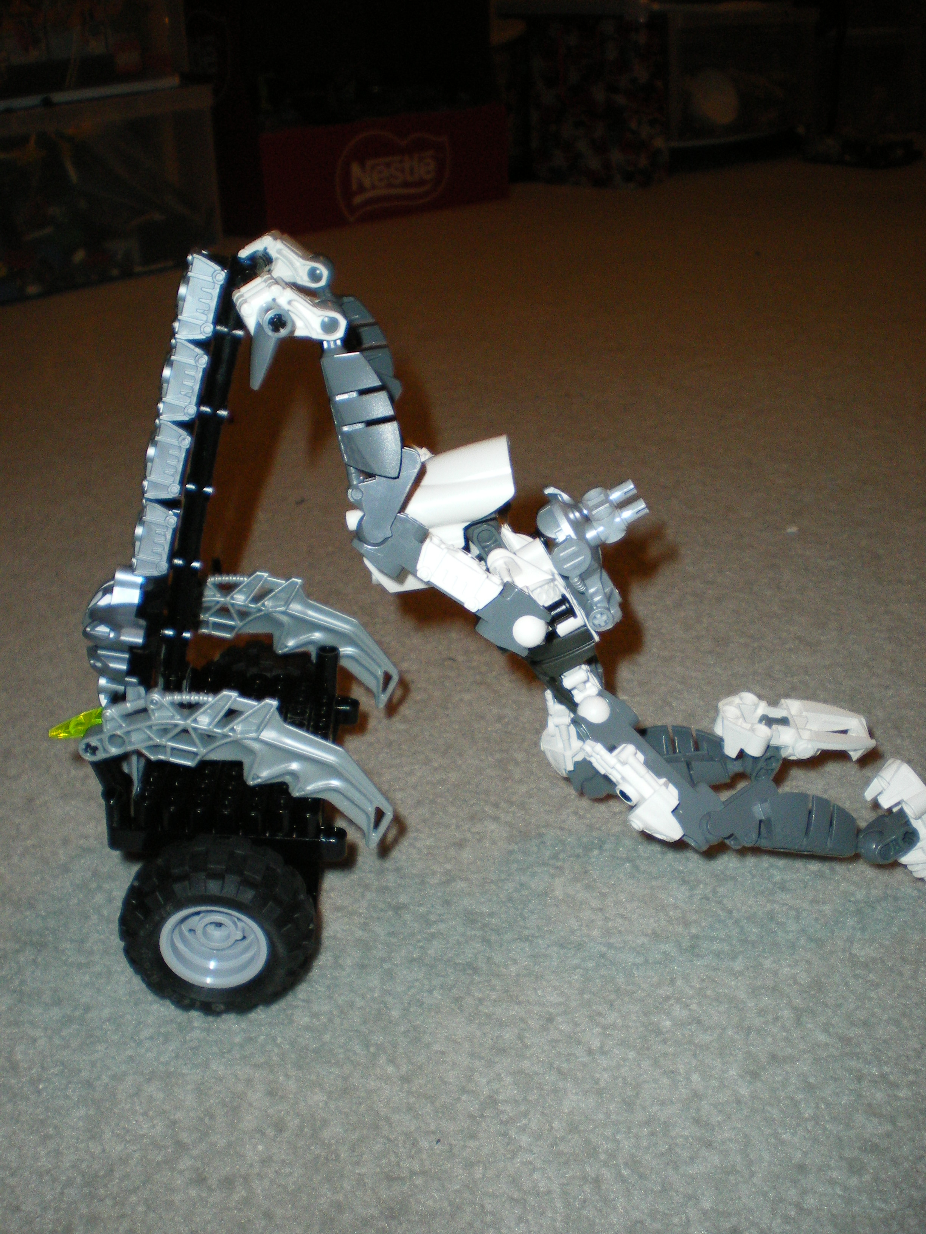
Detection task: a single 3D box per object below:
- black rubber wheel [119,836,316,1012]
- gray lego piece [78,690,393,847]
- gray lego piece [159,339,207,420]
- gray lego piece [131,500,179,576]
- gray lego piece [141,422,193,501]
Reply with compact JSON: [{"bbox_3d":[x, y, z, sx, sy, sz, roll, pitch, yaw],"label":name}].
[{"bbox_3d":[-0.072,0.091,0.380,0.056,0.056,0.025,-1,26,-1],"label":"black rubber wheel"},{"bbox_3d":[-0.062,0.039,0.373,0.093,0.038,0.011,19,24,-11],"label":"gray lego piece"},{"bbox_3d":[-0.078,-0.067,0.360,0.012,0.024,0.009,15,25,-9],"label":"gray lego piece"},{"bbox_3d":[-0.091,-0.024,0.381,0.012,0.024,0.009,13,25,-8],"label":"gray lego piece"},{"bbox_3d":[-0.085,-0.046,0.371,0.012,0.024,0.009,14,25,-9],"label":"gray lego piece"}]

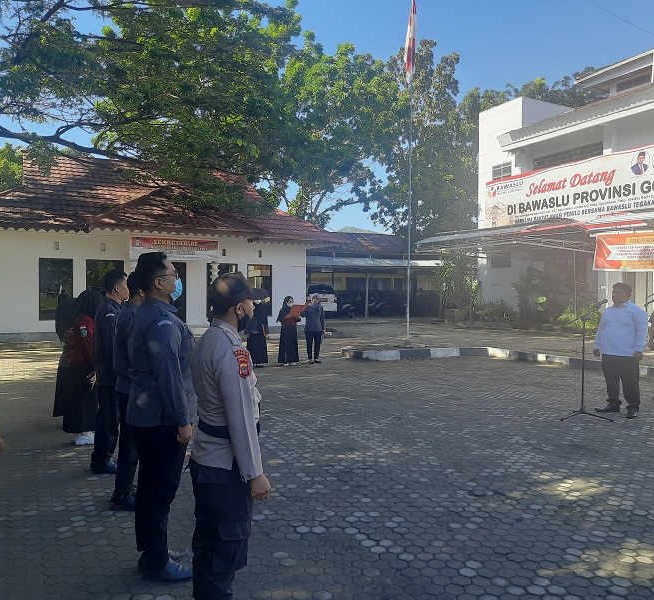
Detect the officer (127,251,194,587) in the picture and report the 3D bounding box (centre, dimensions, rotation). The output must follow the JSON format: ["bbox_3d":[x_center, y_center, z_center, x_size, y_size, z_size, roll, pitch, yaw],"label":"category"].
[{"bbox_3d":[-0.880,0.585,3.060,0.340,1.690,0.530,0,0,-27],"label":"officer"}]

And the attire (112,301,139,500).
[{"bbox_3d":[-1.340,0.710,4.100,0.330,1.410,0.500,0,0,-27],"label":"attire"}]

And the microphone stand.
[{"bbox_3d":[3.170,0.735,7.080,0.760,1.420,0.600,0,0,-31],"label":"microphone stand"}]

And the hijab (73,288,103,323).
[{"bbox_3d":[-2.380,0.060,5.770,0.320,0.370,0.280,0,0,-33],"label":"hijab"}]

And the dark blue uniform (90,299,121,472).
[{"bbox_3d":[-1.830,0.700,4.860,0.320,1.460,0.480,0,0,-33],"label":"dark blue uniform"}]

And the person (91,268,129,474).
[{"bbox_3d":[-1.810,0.605,4.860,0.350,1.690,0.500,0,0,-33],"label":"person"}]

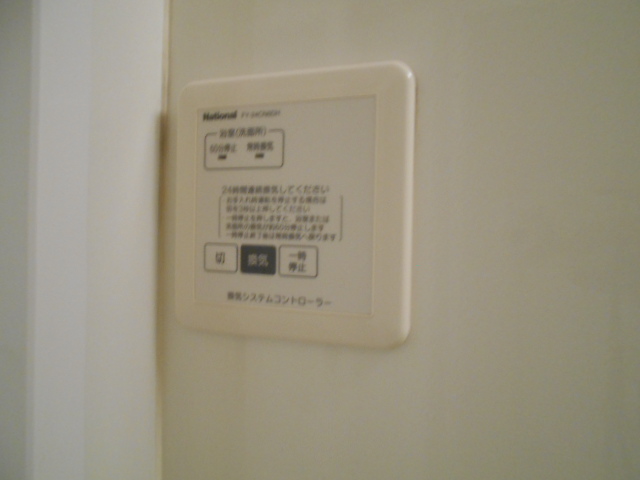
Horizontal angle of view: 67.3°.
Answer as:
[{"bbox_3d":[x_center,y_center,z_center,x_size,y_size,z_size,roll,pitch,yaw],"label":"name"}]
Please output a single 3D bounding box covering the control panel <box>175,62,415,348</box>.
[{"bbox_3d":[-0.016,-0.015,0.222,0.116,0.120,0.011,2,1,22],"label":"control panel"}]

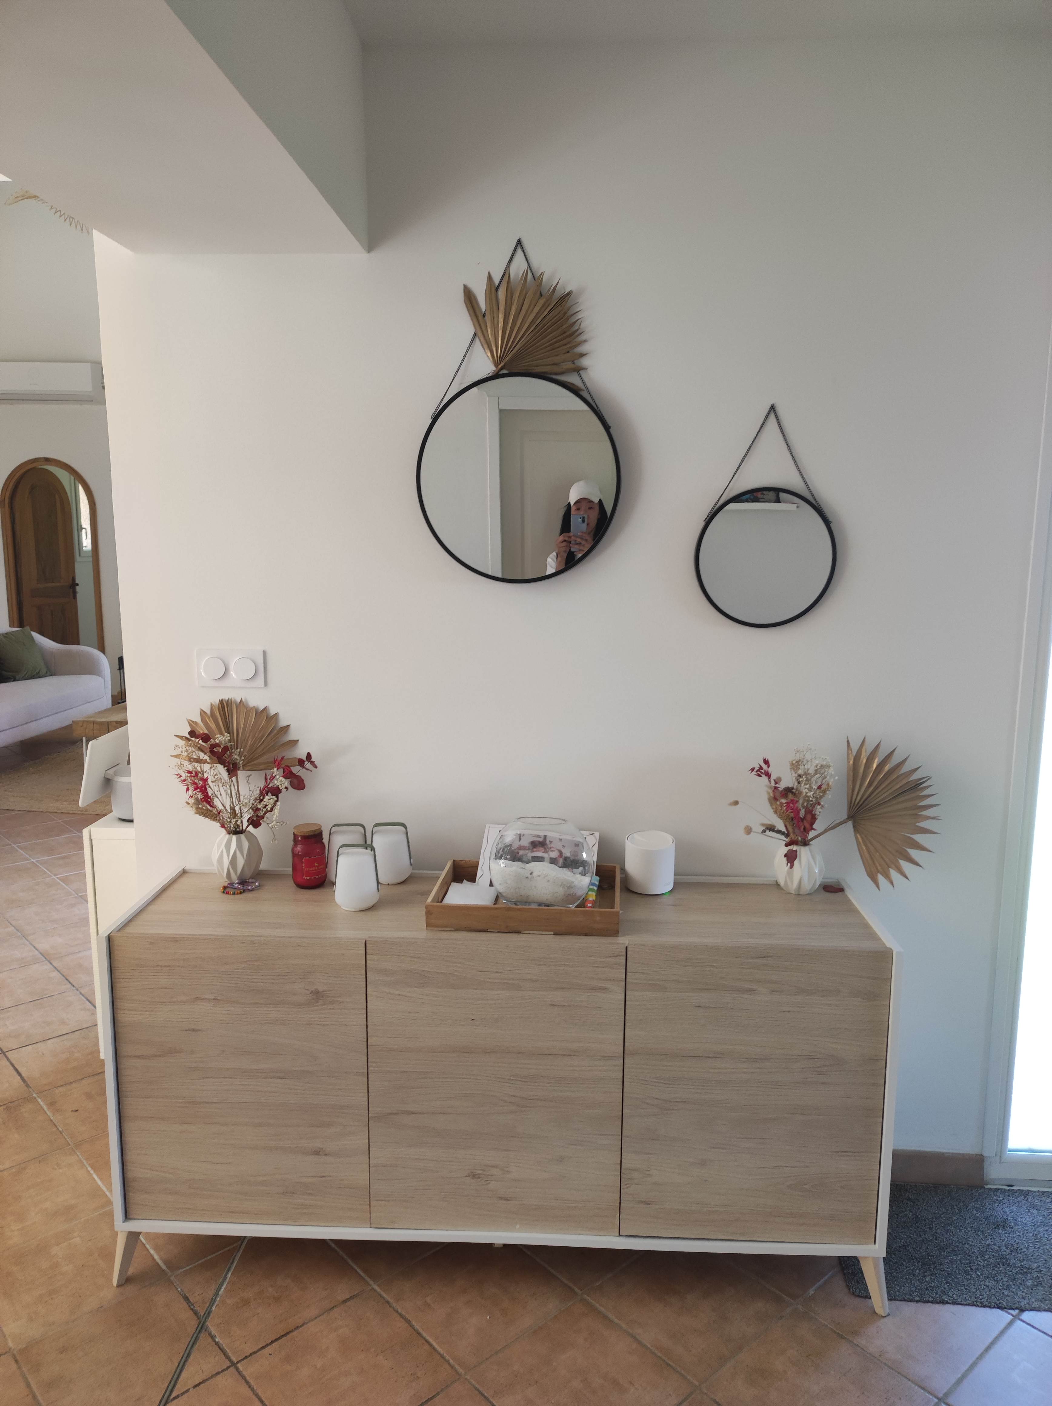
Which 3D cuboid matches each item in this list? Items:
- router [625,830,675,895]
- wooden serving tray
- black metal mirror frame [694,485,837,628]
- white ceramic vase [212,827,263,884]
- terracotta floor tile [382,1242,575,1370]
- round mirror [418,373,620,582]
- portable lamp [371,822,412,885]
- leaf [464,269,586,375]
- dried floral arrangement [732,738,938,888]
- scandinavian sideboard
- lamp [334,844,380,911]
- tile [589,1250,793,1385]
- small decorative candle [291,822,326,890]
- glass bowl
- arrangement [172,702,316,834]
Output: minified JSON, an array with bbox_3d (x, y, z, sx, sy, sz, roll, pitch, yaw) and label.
[{"bbox_3d":[0.279,0.360,2.285,0.110,0.114,0.110,0,8,0],"label":"router"},{"bbox_3d":[0.007,0.412,2.180,0.388,0.053,0.295,1,8,5],"label":"wooden serving tray"},{"bbox_3d":[0.524,-0.317,2.222,0.307,0.307,0.025,0,11,3],"label":"black metal mirror frame"},{"bbox_3d":[-0.664,0.356,2.340,0.118,0.117,0.118,0,8,3],"label":"white ceramic vase"},{"bbox_3d":[-0.098,1.202,2.064,0.300,0.010,0.300,-7,11,-41],"label":"terracotta floor tile"},{"bbox_3d":[-0.016,-0.490,2.224,0.451,0.451,0.025,0,11,3],"label":"round mirror"},{"bbox_3d":[-0.309,0.343,2.332,0.098,0.133,0.093,1,8,3],"label":"portable lamp"},{"bbox_3d":[-0.001,-0.798,2.138,0.260,0.225,0.060,1,8,3],"label":"leaf"},{"bbox_3d":[0.682,0.247,2.239,0.456,0.351,0.155,0,8,3],"label":"dried floral arrangement"},{"bbox_3d":[-0.053,0.800,2.207,1.540,0.747,0.440,1,8,3],"label":"scandinavian sideboard"},{"bbox_3d":[-0.360,0.367,2.162,0.098,0.133,0.093,1,8,3],"label":"lamp"},{"bbox_3d":[0.327,1.209,2.044,0.298,0.010,0.298,-7,11,-41],"label":"tile"},{"bbox_3d":[-0.497,0.346,2.330,0.082,0.139,0.082,0,8,0],"label":"small decorative candle"},{"bbox_3d":[0.036,0.336,2.183,0.222,0.171,0.222,0,8,0],"label":"glass bowl"},{"bbox_3d":[-0.636,0.156,2.291,0.328,0.330,0.190,1,8,3],"label":"arrangement"}]

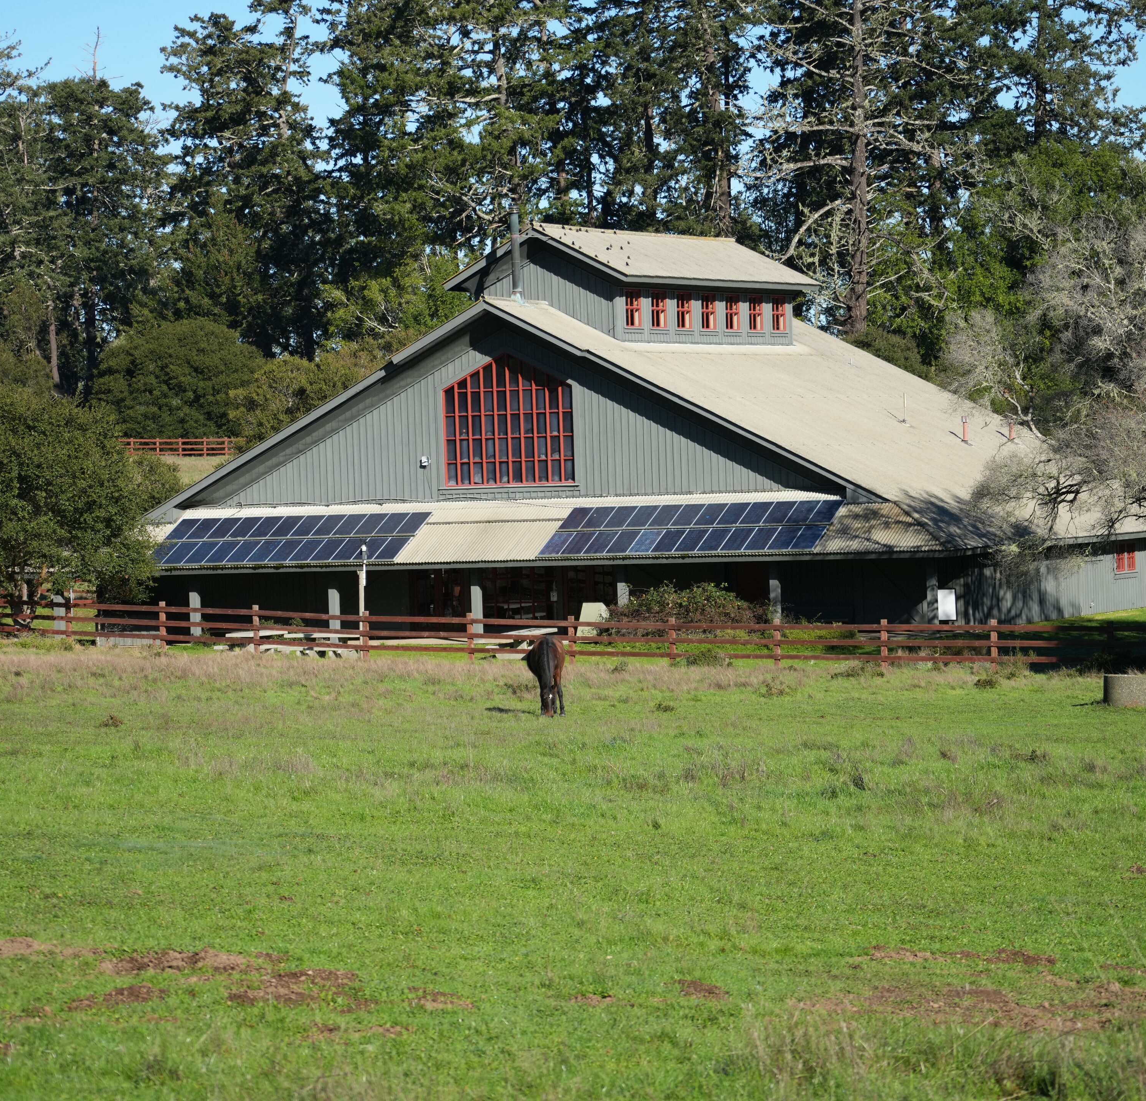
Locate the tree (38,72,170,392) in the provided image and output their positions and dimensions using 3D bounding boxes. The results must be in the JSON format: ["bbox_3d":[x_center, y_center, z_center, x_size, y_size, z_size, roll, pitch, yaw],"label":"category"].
[{"bbox_3d":[-32.900,-21.592,305.000,9.000,24.200,9.000,-2,1,0],"label":"tree"}]

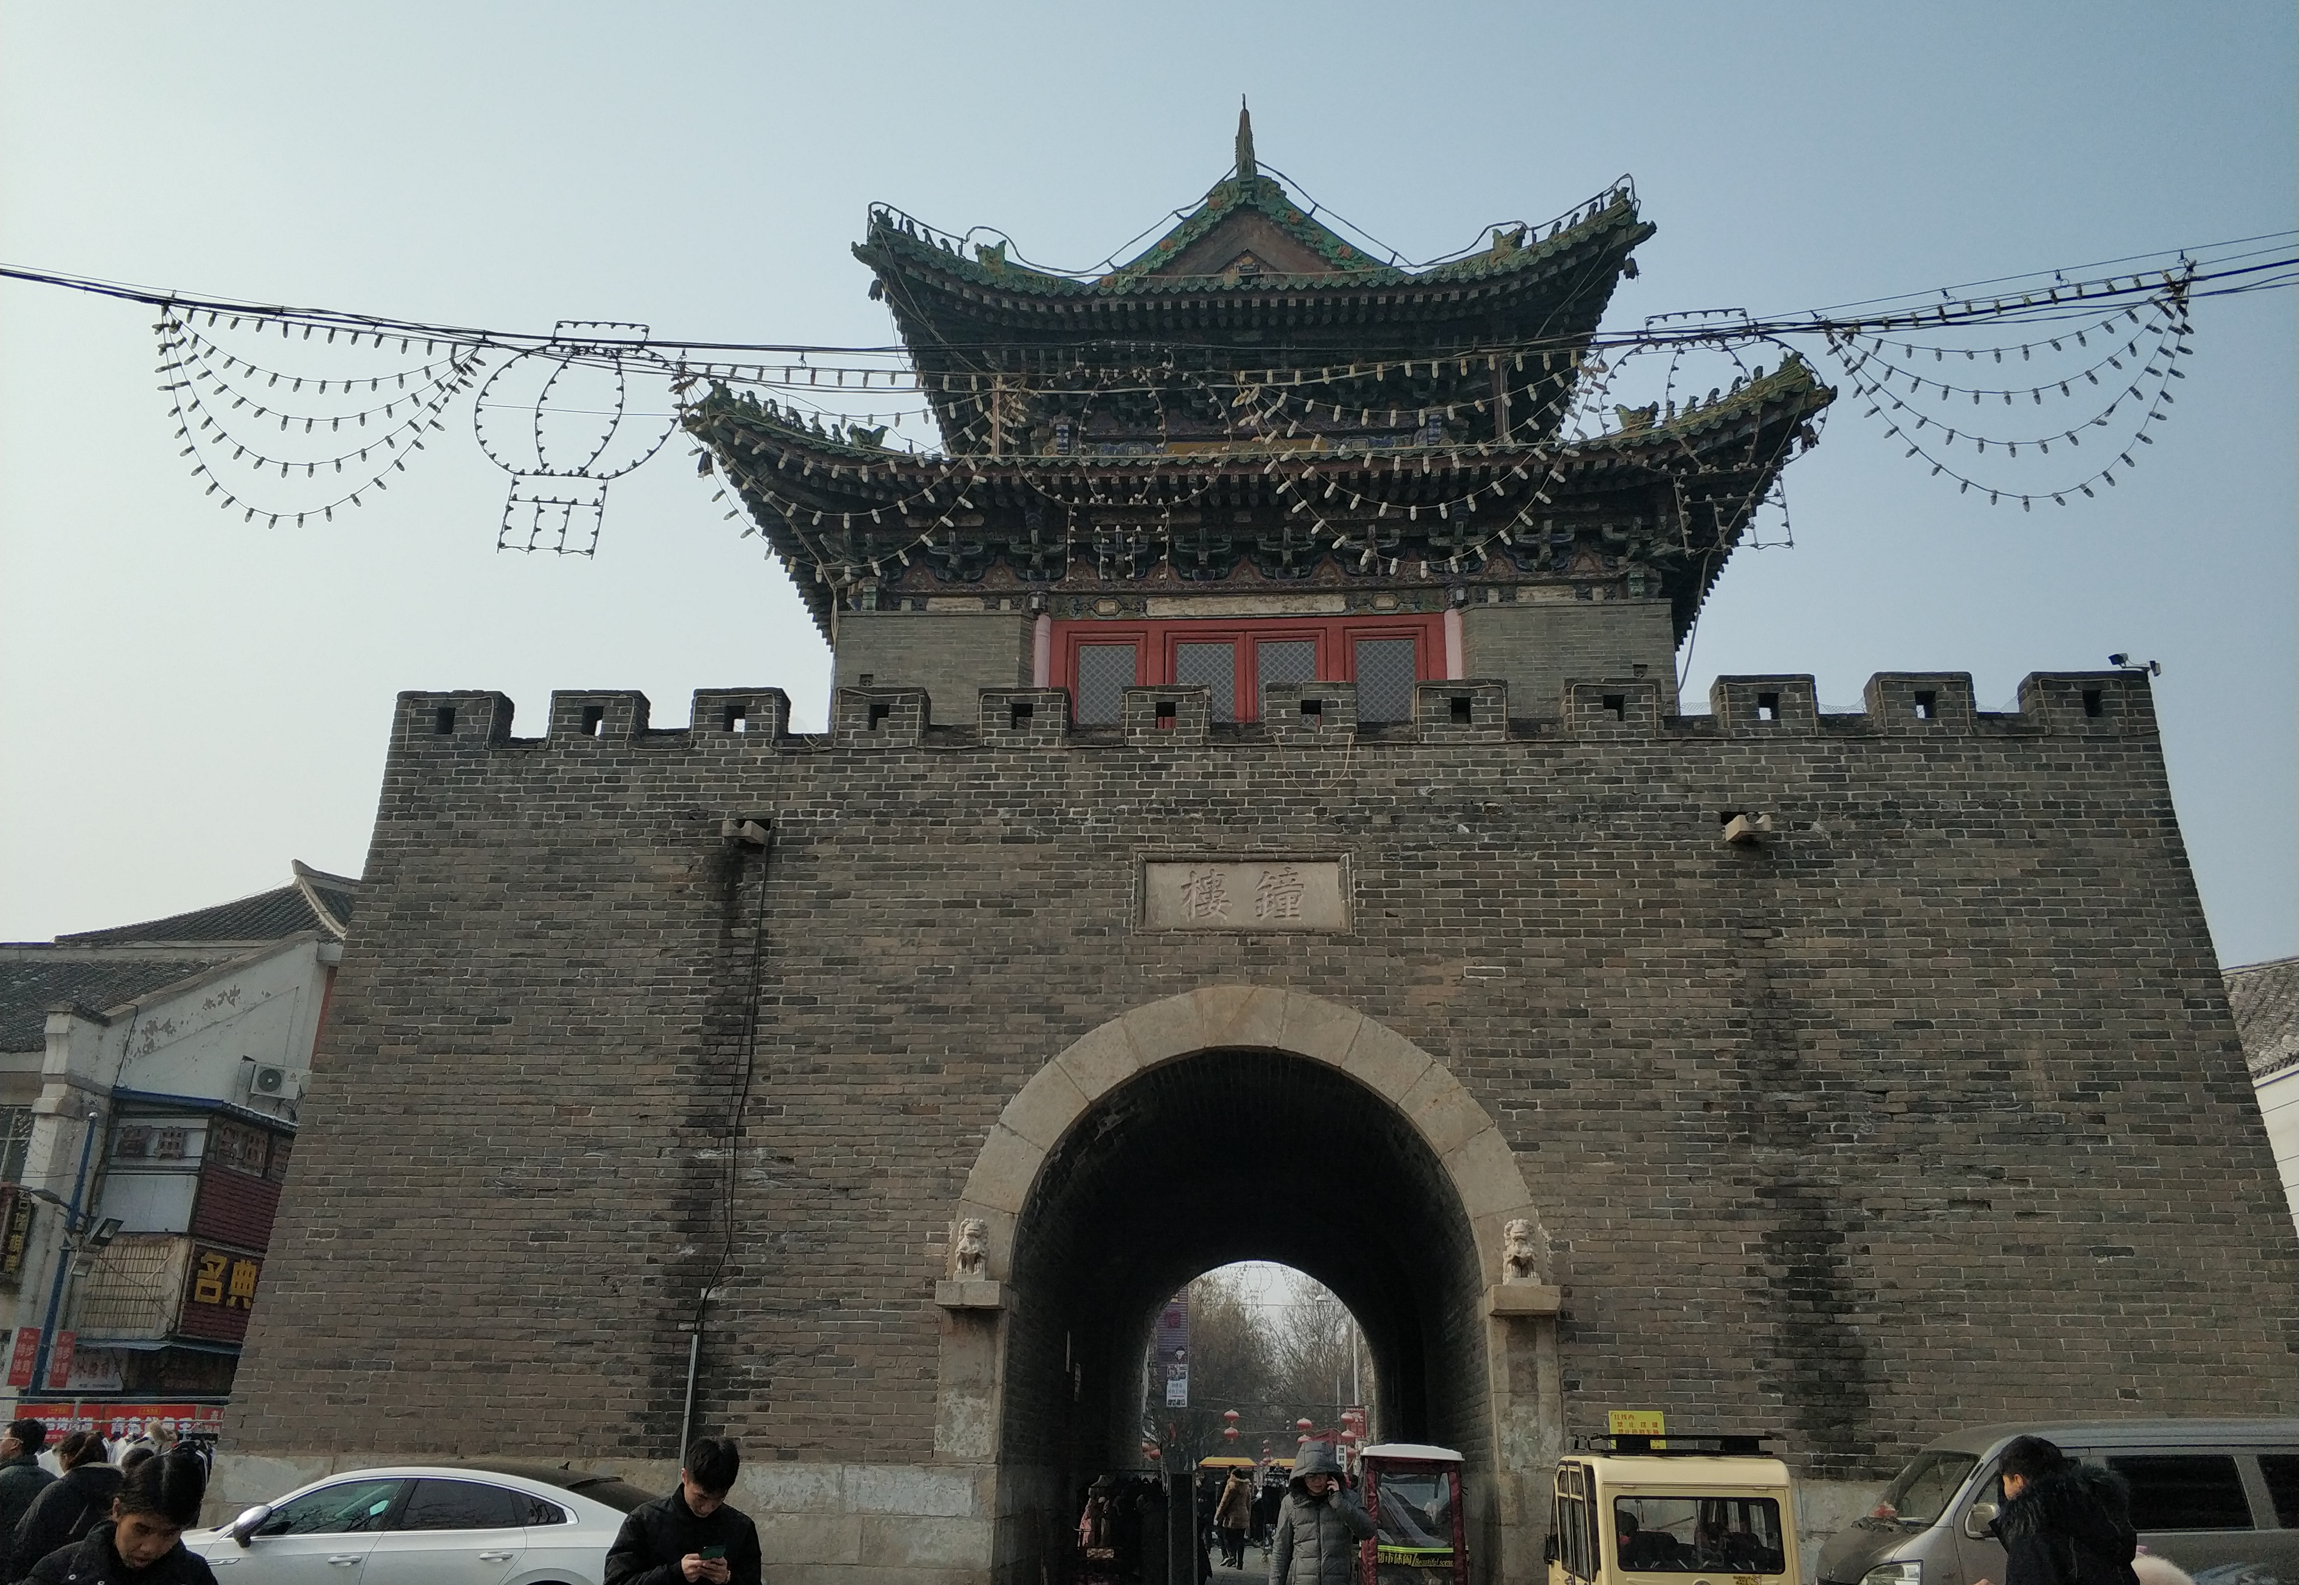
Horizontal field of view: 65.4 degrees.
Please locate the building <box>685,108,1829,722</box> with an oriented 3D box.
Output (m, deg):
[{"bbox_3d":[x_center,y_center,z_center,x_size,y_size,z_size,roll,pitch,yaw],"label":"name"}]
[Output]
[{"bbox_3d":[1.499,-2.694,26.498,12.900,12.200,12.600,0,-21,4],"label":"building"}]

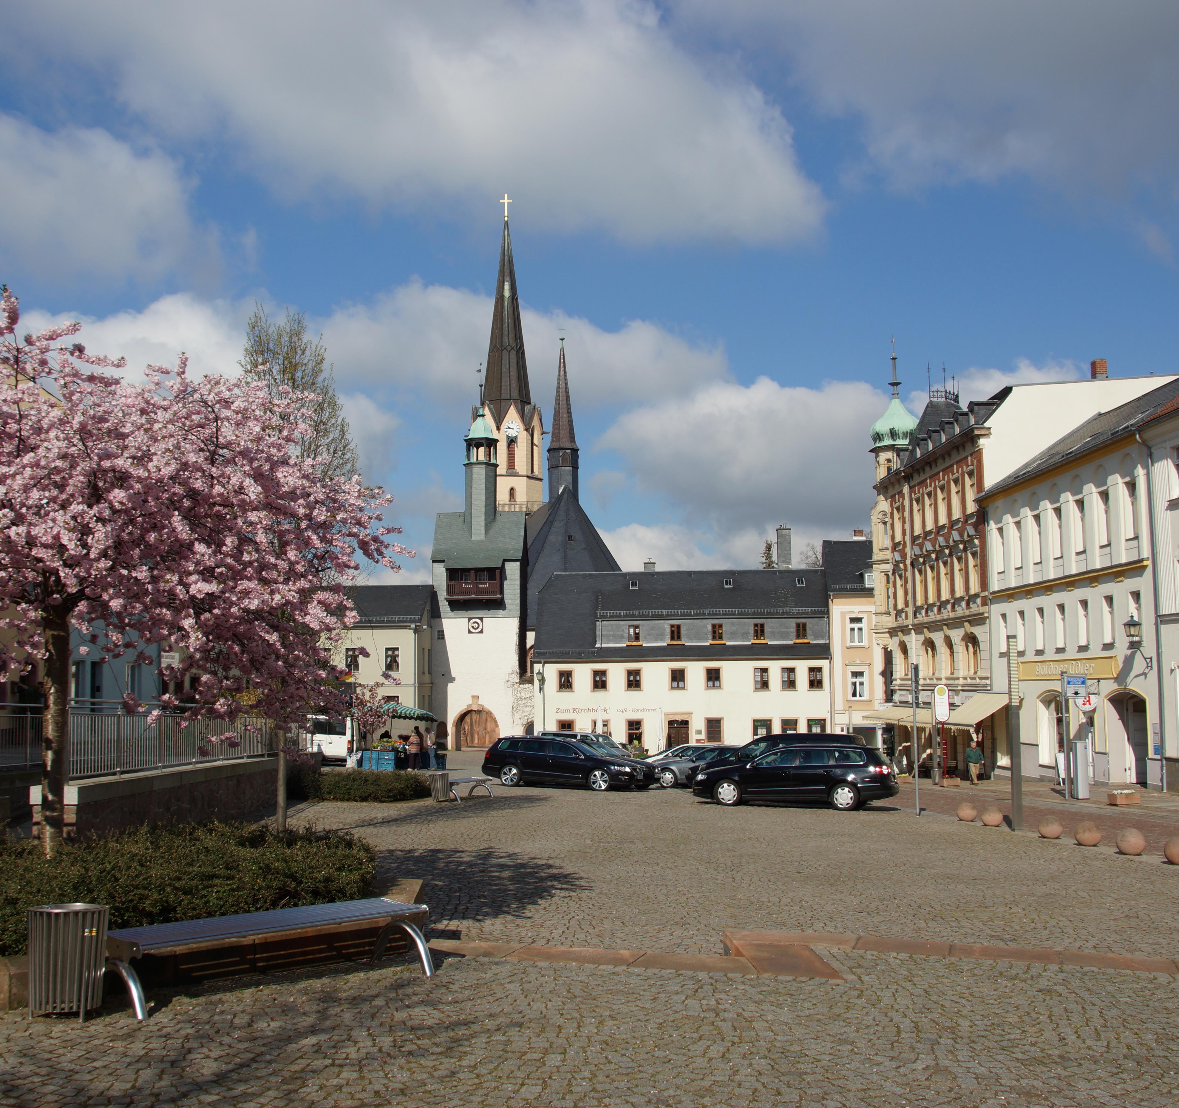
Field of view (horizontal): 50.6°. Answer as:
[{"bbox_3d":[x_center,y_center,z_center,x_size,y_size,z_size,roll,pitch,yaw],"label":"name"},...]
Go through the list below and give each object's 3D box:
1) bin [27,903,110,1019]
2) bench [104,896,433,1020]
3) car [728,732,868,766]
[{"bbox_3d":[-3.165,2.473,7.566,0.463,0.622,0.440,-1,-6,0],"label":"bin"},{"bbox_3d":[-2.036,2.574,8.045,2.020,0.430,0.580,5,-8,-41],"label":"bench"},{"bbox_3d":[4.947,5.557,32.514,4.700,1.720,1.820,-2,-9,18],"label":"car"}]

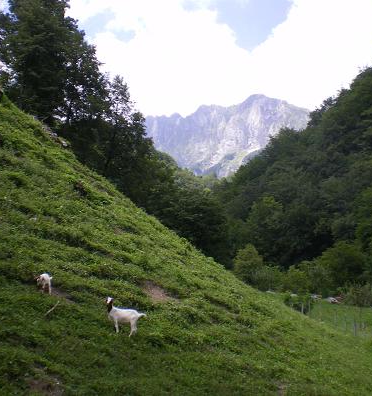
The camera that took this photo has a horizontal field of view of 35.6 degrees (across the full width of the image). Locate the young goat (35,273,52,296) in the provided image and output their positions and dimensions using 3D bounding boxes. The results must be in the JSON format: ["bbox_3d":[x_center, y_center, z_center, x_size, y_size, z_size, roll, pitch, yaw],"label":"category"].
[{"bbox_3d":[-2.852,1.711,11.600,0.220,0.440,0.620,-1,-3,14],"label":"young goat"}]

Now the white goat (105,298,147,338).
[{"bbox_3d":[-1.057,2.106,10.300,0.680,0.690,0.210,1,-3,-13],"label":"white goat"}]

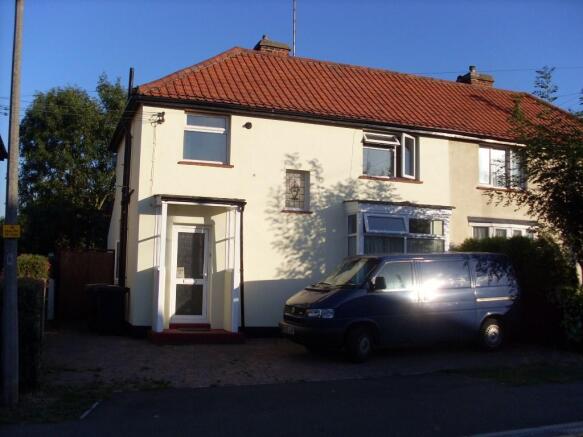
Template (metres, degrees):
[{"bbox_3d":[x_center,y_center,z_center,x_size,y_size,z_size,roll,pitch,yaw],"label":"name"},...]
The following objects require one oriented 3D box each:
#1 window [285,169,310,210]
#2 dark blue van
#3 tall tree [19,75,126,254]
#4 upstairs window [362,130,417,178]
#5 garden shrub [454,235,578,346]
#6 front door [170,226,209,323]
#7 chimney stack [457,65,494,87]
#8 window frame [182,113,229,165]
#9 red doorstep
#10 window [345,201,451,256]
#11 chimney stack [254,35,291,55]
[{"bbox_3d":[0.130,-0.647,14.651,0.619,0.875,0.140,3,-6,-20],"label":"window"},{"bbox_3d":[2.130,1.620,12.360,4.720,1.940,1.870,4,-6,-26],"label":"dark blue van"},{"bbox_3d":[-8.817,-1.016,26.000,4.800,9.300,4.800,3,-6,-20],"label":"tall tree"},{"bbox_3d":[2.426,-1.514,15.537,1.528,1.122,0.220,3,-6,-20],"label":"upstairs window"},{"bbox_3d":[5.028,1.620,14.300,2.400,2.500,2.300,3,-6,-20],"label":"garden shrub"},{"bbox_3d":[-2.146,1.177,13.597,0.855,2.081,0.100,3,-6,-20],"label":"front door"},{"bbox_3d":[5.737,-4.215,20.122,0.887,0.808,0.788,3,-6,-20],"label":"chimney stack"},{"bbox_3d":[-1.853,-1.741,14.008,1.063,1.129,0.140,3,-6,-20],"label":"window frame"},{"bbox_3d":[-1.983,2.386,12.876,1.833,0.197,1.182,3,-6,-20],"label":"red doorstep"},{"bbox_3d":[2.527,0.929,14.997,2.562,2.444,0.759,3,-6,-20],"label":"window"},{"bbox_3d":[-0.571,-4.548,17.773,0.867,0.759,0.788,3,-6,-20],"label":"chimney stack"}]

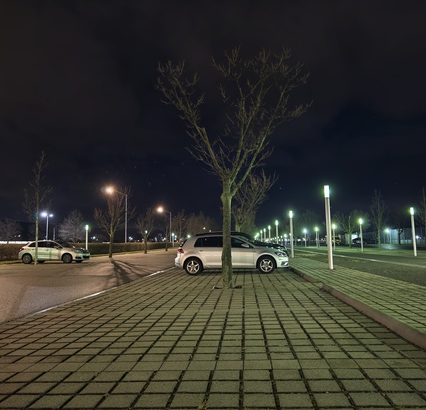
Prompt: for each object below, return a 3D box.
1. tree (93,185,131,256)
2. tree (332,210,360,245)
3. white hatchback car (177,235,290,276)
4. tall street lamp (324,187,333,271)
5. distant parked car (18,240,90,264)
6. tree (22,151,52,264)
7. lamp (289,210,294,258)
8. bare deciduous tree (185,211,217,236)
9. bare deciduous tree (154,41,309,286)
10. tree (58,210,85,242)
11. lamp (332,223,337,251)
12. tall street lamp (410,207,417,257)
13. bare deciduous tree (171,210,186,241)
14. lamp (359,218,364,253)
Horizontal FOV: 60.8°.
[{"bbox_3d":[-9.047,1.576,32.939,3.400,6.400,3.400,-2,-6,5],"label":"tree"},{"bbox_3d":[22.258,3.918,60.334,5.000,6.300,5.000,-2,-6,5],"label":"tree"},{"bbox_3d":[0.706,1.836,13.877,4.260,1.460,1.820,-1,-6,2],"label":"white hatchback car"},{"bbox_3d":[4.092,0.782,12.806,0.180,2.950,0.180,-2,-6,5],"label":"tall street lamp"},{"bbox_3d":[-10.064,2.967,23.334,4.330,1.490,1.790,-2,-6,5],"label":"distant parked car"},{"bbox_3d":[-10.267,0.084,21.260,1.750,6.850,1.750,-2,-6,5],"label":"tree"},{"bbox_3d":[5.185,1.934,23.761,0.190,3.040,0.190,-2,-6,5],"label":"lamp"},{"bbox_3d":[-2.832,5.854,80.408,6.600,7.700,6.600,-2,-6,5],"label":"bare deciduous tree"},{"bbox_3d":[0.568,-1.014,9.406,3.950,6.200,3.900,-2,-6,5],"label":"bare deciduous tree"},{"bbox_3d":[-23.856,4.500,61.381,4.600,7.200,4.600,-2,-6,5],"label":"tree"},{"bbox_3d":[13.950,3.715,41.756,0.180,2.950,0.180,-2,-6,5],"label":"lamp"},{"bbox_3d":[12.193,1.628,22.006,0.180,2.950,0.180,-2,-6,5],"label":"tall street lamp"},{"bbox_3d":[-5.980,4.667,65.371,2.900,7.000,2.900,-2,-6,5],"label":"bare deciduous tree"},{"bbox_3d":[13.109,2.705,31.956,0.180,2.950,0.180,-2,-6,5],"label":"lamp"}]

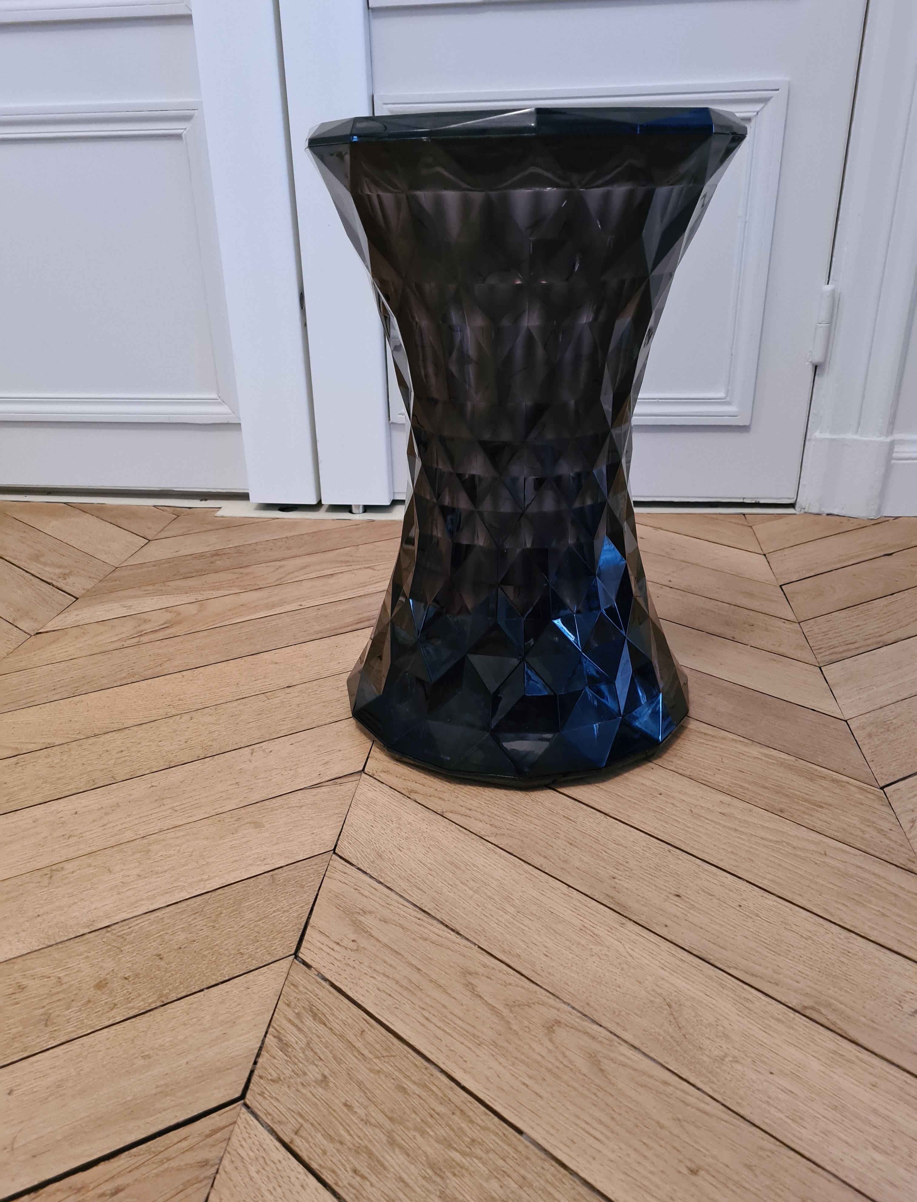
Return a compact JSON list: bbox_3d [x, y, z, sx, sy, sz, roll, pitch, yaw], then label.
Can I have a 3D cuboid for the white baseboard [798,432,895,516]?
[{"bbox_3d":[0.496,-0.160,1.186,0.102,0.103,0.032,1,25,4],"label":"white baseboard"}]

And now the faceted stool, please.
[{"bbox_3d":[0.048,-0.125,0.722,0.300,0.450,0.300,-1,25,0],"label":"faceted stool"}]

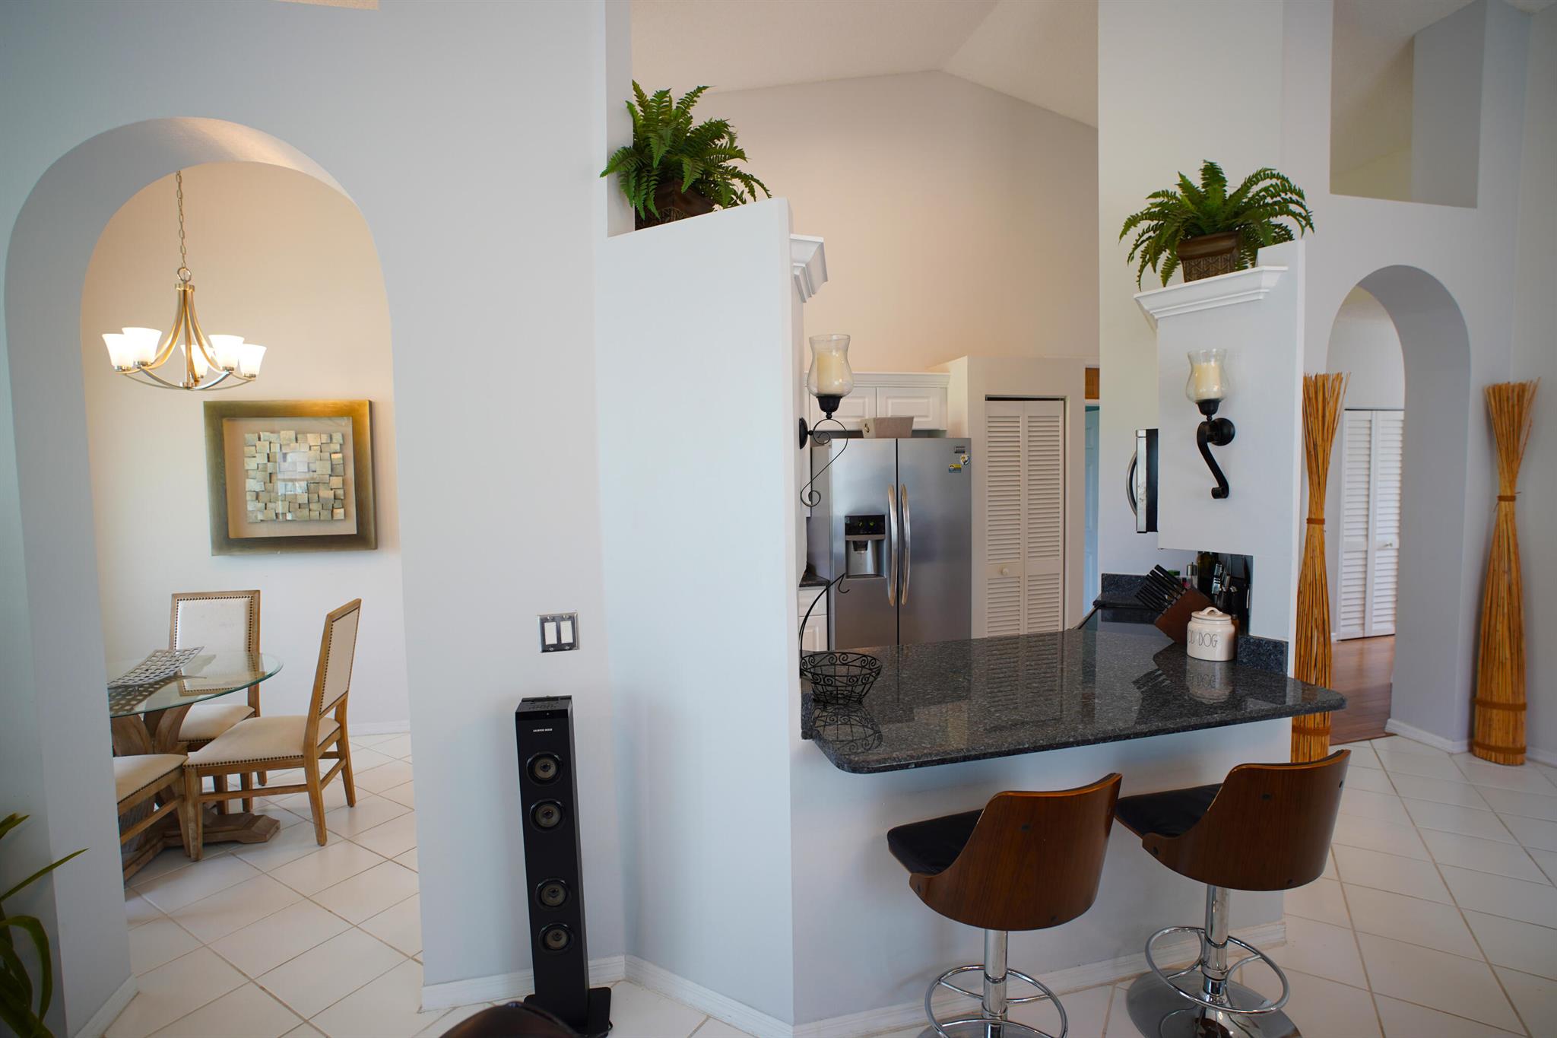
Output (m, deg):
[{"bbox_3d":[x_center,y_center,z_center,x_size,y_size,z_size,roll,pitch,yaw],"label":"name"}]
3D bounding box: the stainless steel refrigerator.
[{"bbox_3d":[0.670,0.400,4.495,0.905,1.785,0.760,-2,3,-14],"label":"stainless steel refrigerator"}]

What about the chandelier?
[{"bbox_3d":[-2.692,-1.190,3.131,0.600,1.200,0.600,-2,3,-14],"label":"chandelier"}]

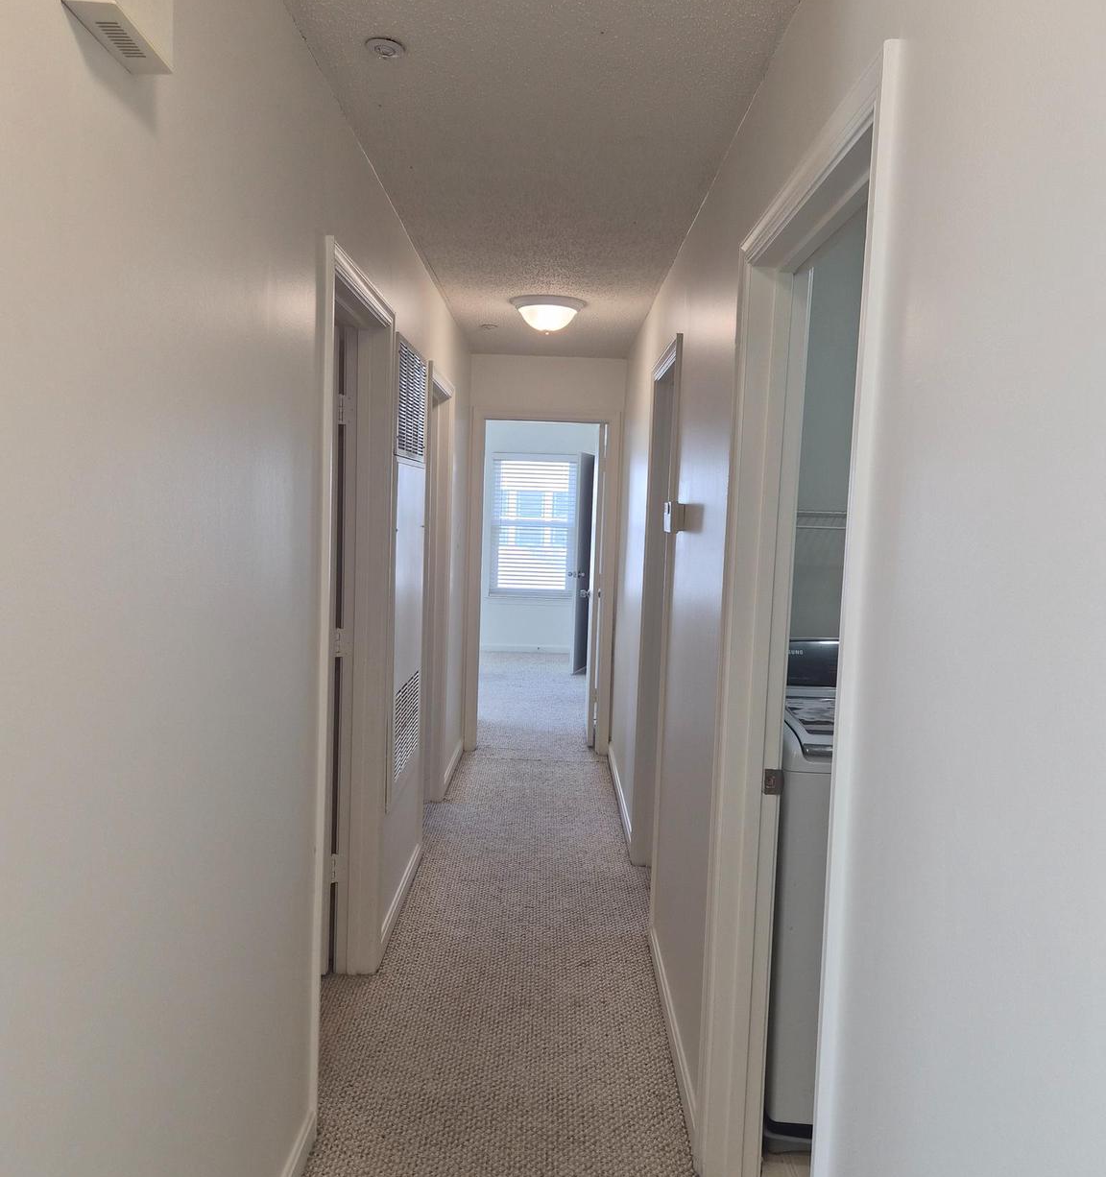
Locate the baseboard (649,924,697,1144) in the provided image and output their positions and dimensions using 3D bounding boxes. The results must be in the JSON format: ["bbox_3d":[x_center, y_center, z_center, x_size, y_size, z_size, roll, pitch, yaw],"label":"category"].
[{"bbox_3d":[0.345,1.260,2.841,0.015,0.112,1.100,2,5,0],"label":"baseboard"}]

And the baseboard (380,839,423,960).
[{"bbox_3d":[-0.572,1.159,3.687,0.015,0.112,0.920,2,5,0],"label":"baseboard"}]

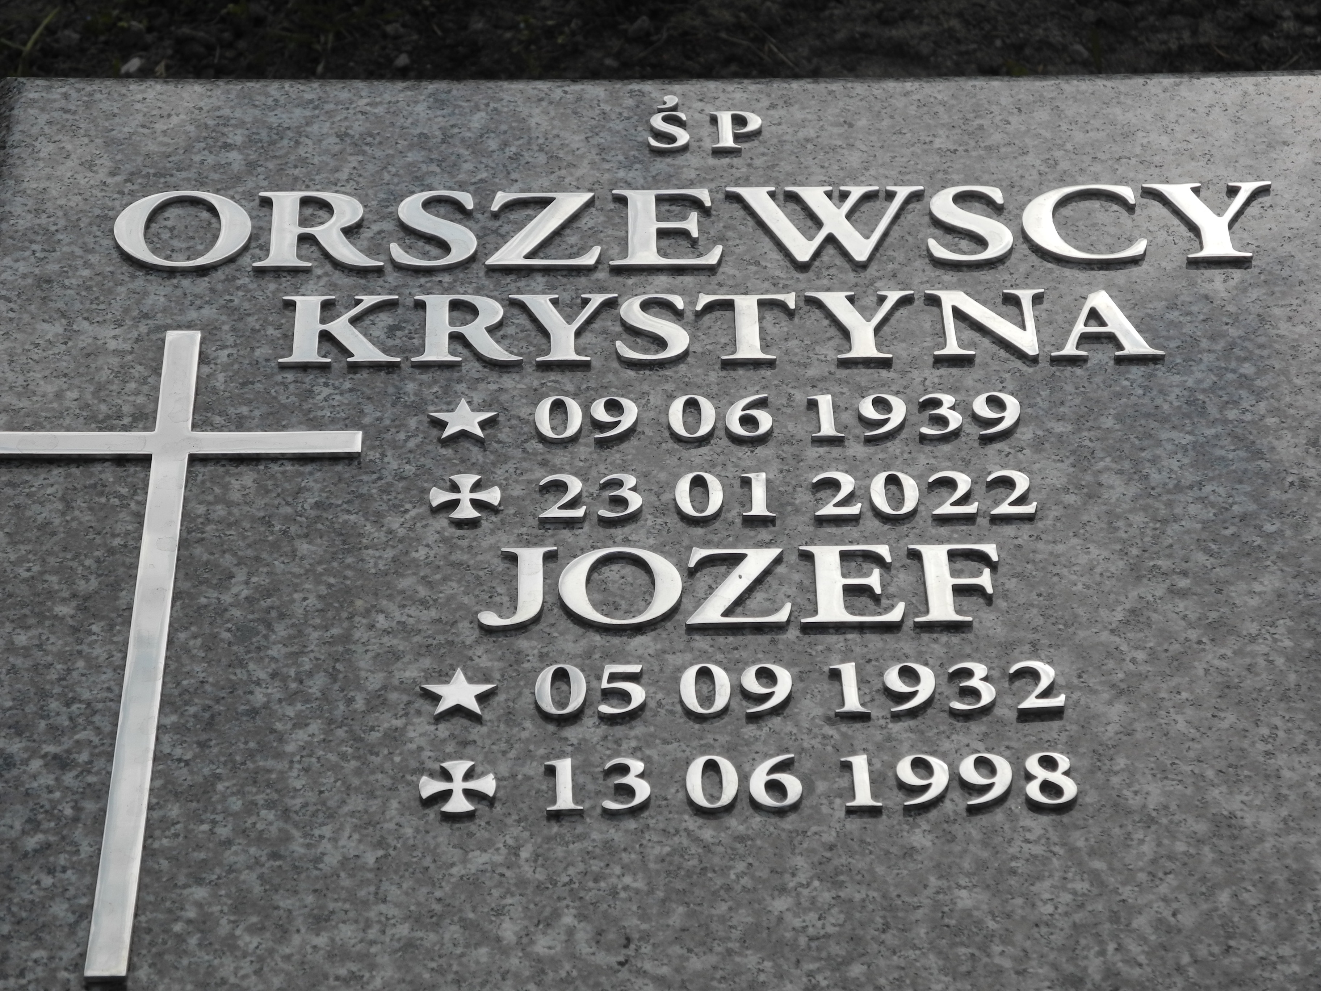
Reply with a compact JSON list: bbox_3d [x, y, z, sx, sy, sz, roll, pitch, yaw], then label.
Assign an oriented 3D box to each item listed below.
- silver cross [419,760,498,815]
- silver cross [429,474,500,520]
[{"bbox_3d":[-0.080,0.116,1.795,0.030,0.003,0.030,0,39,0],"label":"silver cross"},{"bbox_3d":[-0.083,0.001,1.938,0.030,0.003,0.030,0,39,0],"label":"silver cross"}]

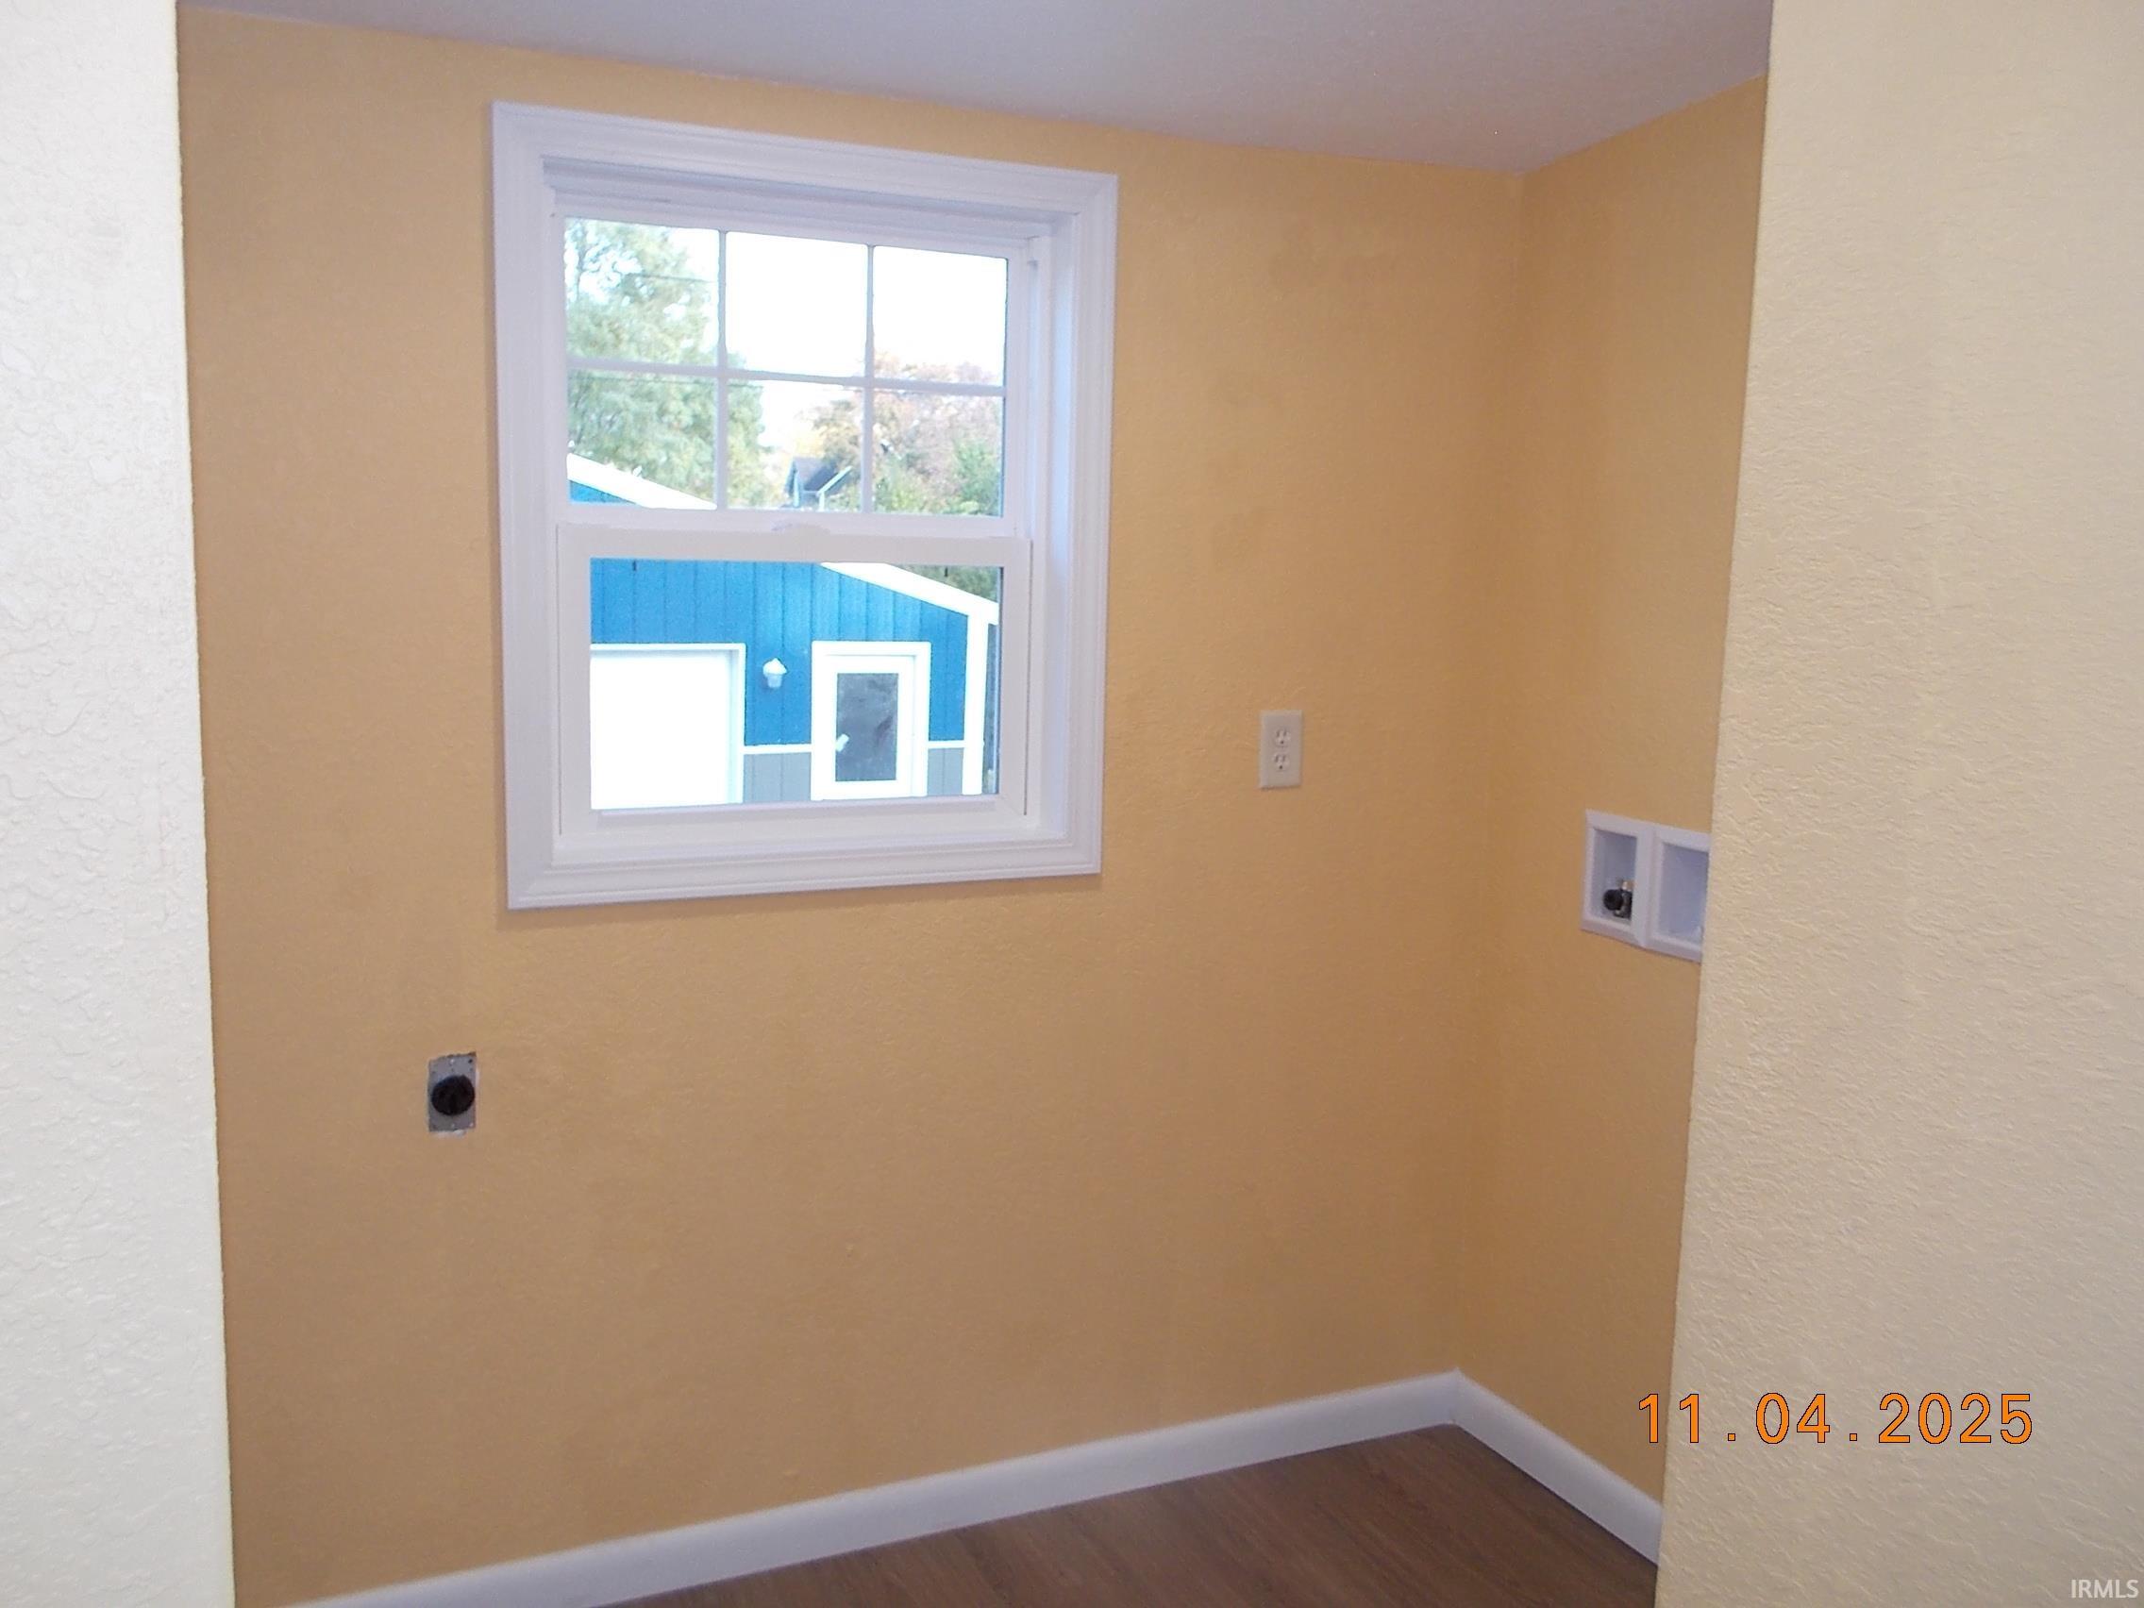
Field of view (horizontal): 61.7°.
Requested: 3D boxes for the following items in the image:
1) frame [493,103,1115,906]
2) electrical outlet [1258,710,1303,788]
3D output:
[{"bbox_3d":[-0.352,-0.383,2.478,0.843,0.997,0.130,-2,9,-24],"label":"frame"},{"bbox_3d":[0.325,-0.084,2.779,0.073,0.118,0.010,-2,9,-24],"label":"electrical outlet"}]

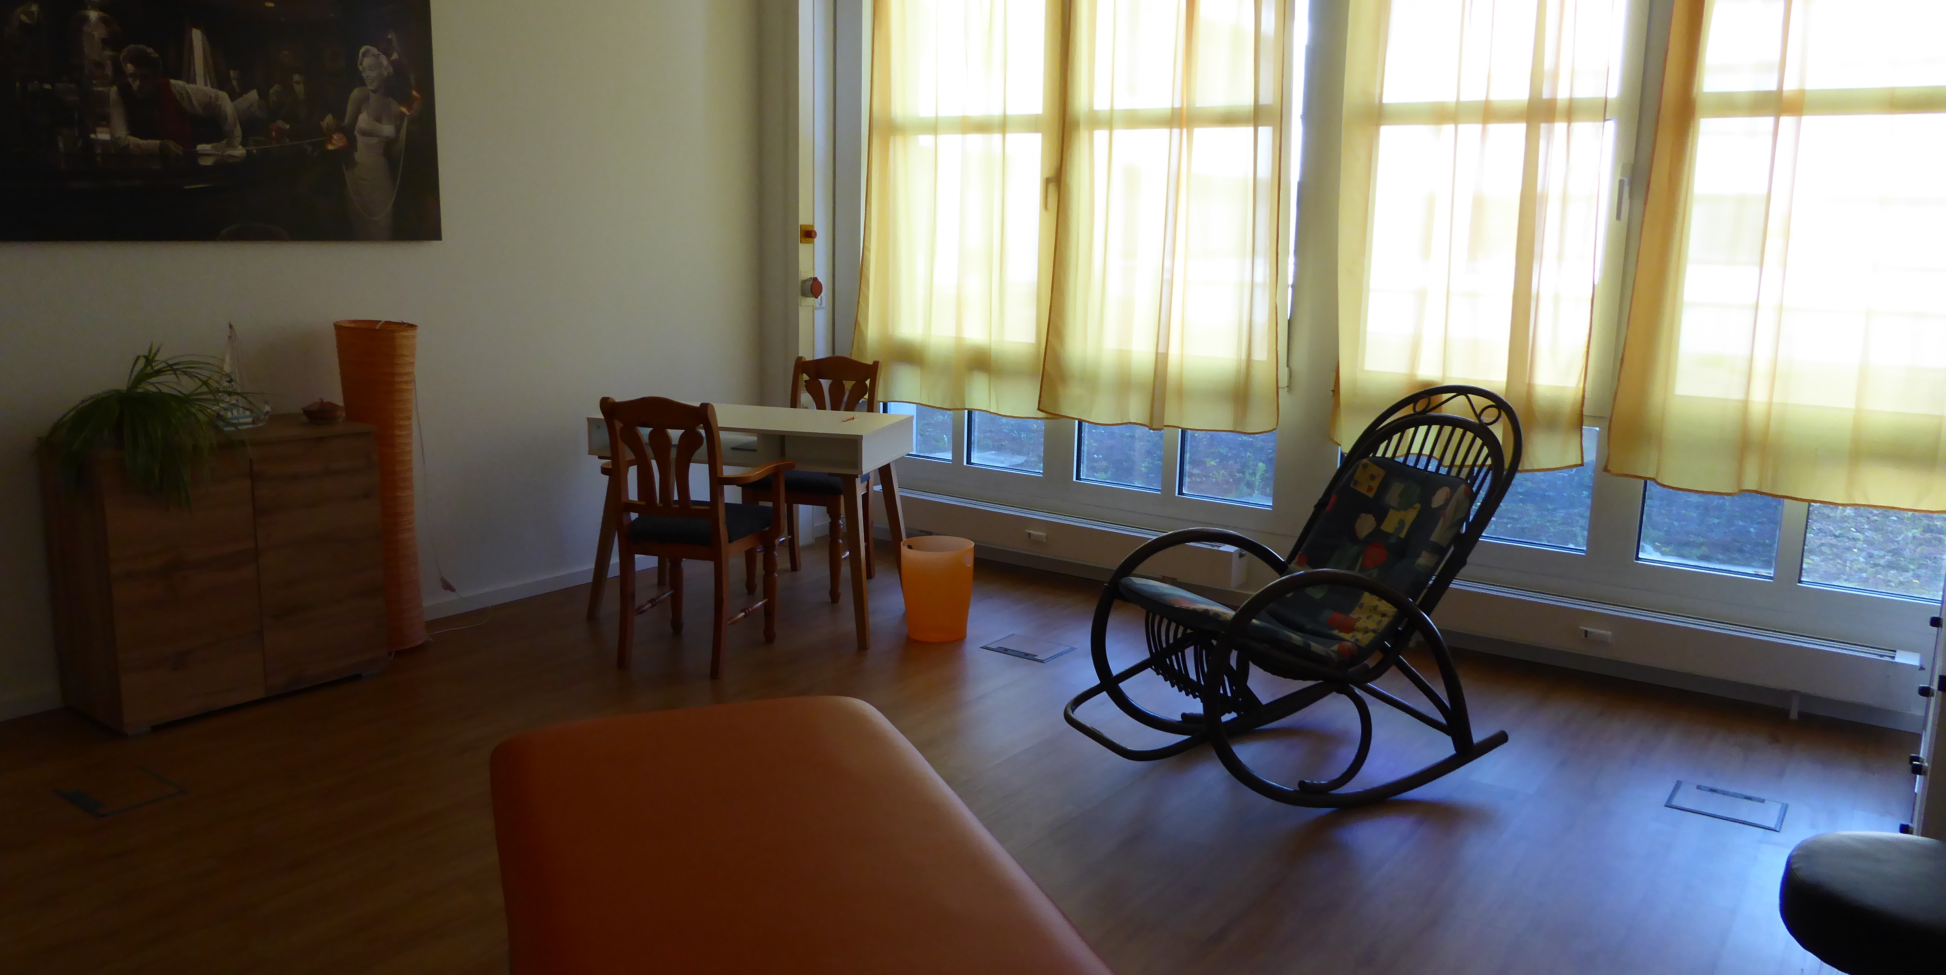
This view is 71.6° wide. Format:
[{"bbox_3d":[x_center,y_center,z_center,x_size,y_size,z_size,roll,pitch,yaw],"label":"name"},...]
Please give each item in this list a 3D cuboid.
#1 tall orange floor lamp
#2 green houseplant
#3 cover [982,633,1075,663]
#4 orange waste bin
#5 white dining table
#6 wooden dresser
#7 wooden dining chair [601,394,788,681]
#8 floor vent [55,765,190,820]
[{"bbox_3d":[-2.063,0.001,4.724,0.285,1.135,0.285,9,14,36],"label":"tall orange floor lamp"},{"bbox_3d":[-2.439,-0.171,3.952,0.450,0.460,0.540,10,14,37],"label":"green houseplant"},{"bbox_3d":[0.204,0.585,4.932,0.265,0.010,0.200,9,14,36],"label":"cover"},{"bbox_3d":[-0.130,0.383,5.035,0.278,0.350,0.278,1,11,0],"label":"orange waste bin"},{"bbox_3d":[-0.845,0.112,5.239,1.110,0.770,0.575,4,12,15],"label":"white dining table"},{"bbox_3d":[-2.361,0.240,4.267,0.386,0.828,0.790,10,14,37],"label":"wooden dresser"},{"bbox_3d":[-0.969,0.129,4.673,0.540,0.950,0.570,4,12,15],"label":"wooden dining chair"},{"bbox_3d":[-2.248,0.798,3.560,0.260,0.010,0.200,9,14,36],"label":"floor vent"}]

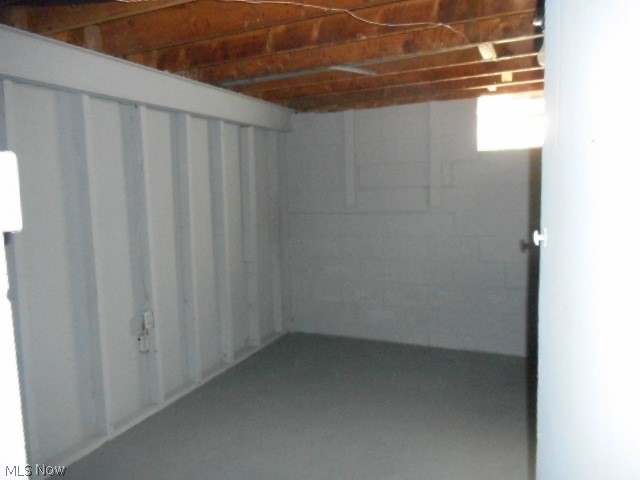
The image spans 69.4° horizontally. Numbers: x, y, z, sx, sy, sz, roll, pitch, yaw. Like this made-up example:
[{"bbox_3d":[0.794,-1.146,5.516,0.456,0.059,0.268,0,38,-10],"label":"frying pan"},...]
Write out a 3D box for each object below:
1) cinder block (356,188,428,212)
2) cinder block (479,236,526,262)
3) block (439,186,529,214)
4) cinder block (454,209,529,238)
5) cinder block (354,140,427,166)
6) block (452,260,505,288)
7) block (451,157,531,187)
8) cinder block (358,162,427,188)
[{"bbox_3d":[0.643,-0.345,4.045,0.599,0.203,0.190,1,7,25],"label":"cinder block"},{"bbox_3d":[1.491,0.075,3.706,0.386,0.203,0.190,1,7,25],"label":"cinder block"},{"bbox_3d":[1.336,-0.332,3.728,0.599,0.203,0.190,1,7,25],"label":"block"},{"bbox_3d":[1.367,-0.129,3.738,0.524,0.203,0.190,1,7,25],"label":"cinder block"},{"bbox_3d":[0.631,-0.749,4.002,0.599,0.203,0.190,1,7,25],"label":"cinder block"},{"bbox_3d":[1.319,0.274,3.808,0.400,0.203,0.190,1,7,25],"label":"block"},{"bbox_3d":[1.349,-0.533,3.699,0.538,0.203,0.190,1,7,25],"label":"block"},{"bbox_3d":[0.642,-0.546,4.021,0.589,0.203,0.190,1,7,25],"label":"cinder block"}]

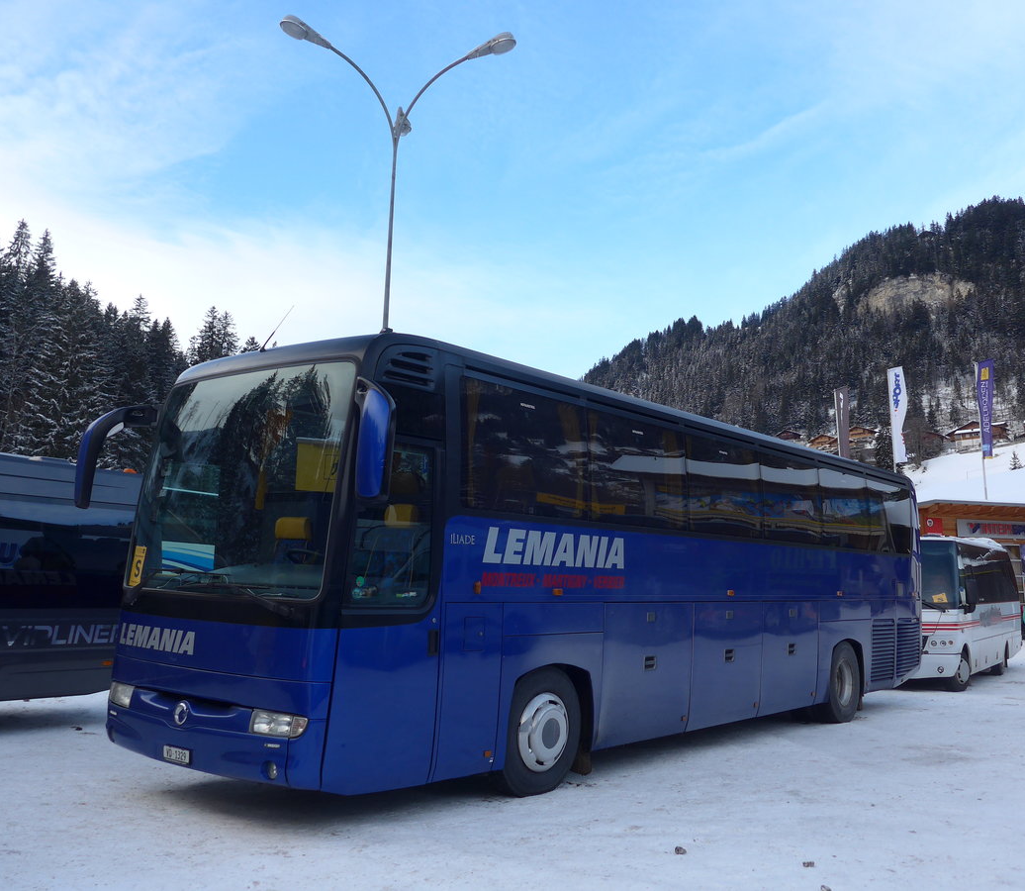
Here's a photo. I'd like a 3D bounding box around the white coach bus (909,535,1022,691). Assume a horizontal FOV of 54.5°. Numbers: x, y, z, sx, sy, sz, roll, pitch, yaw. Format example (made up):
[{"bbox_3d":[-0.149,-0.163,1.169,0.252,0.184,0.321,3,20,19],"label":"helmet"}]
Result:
[{"bbox_3d":[8.227,3.150,19.784,2.320,2.800,8.200,-4,-9,34],"label":"white coach bus"}]

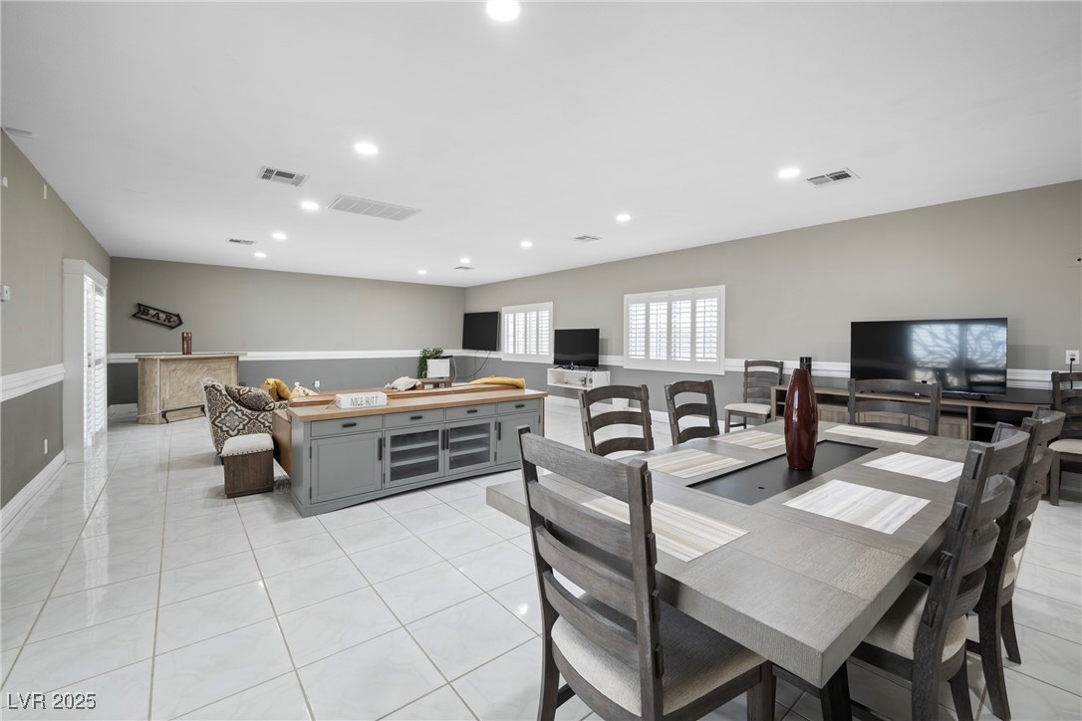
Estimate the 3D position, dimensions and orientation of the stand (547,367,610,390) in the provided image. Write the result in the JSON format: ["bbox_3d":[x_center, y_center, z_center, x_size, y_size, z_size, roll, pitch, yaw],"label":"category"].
[{"bbox_3d":[0.705,0.352,8.113,0.406,0.340,1.248,-2,4,-41],"label":"stand"}]

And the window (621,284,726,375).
[{"bbox_3d":[2.077,-0.475,6.799,0.091,1.309,1.857,-2,4,-41],"label":"window"}]

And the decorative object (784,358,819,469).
[{"bbox_3d":[1.251,0.268,2.016,0.165,0.490,0.165,0,2,0],"label":"decorative object"}]

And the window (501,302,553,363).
[{"bbox_3d":[-0.354,-0.610,9.571,0.091,1.309,1.857,-2,4,-41],"label":"window"}]

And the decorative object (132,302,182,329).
[{"bbox_3d":[-6.917,-0.786,7.634,0.681,0.306,0.050,23,-11,-34],"label":"decorative object"}]

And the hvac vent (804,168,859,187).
[{"bbox_3d":[2.579,-1.610,3.736,0.320,0.030,0.335,-1,2,-40],"label":"hvac vent"}]

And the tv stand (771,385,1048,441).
[{"bbox_3d":[3.785,0.752,4.612,0.406,0.731,2.263,-2,4,-41],"label":"tv stand"}]

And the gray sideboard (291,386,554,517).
[{"bbox_3d":[-1.017,0.760,4.049,2.345,0.767,0.497,-2,3,-38],"label":"gray sideboard"}]

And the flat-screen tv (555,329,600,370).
[{"bbox_3d":[0.695,-0.206,8.098,0.162,0.761,1.208,-2,4,-41],"label":"flat-screen tv"}]

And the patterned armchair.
[{"bbox_3d":[-3.401,0.645,4.961,0.893,0.913,0.792,-2,3,-39],"label":"patterned armchair"}]

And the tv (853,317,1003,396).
[{"bbox_3d":[3.959,-0.056,4.376,0.080,0.710,1.205,-1,2,-38],"label":"tv"}]

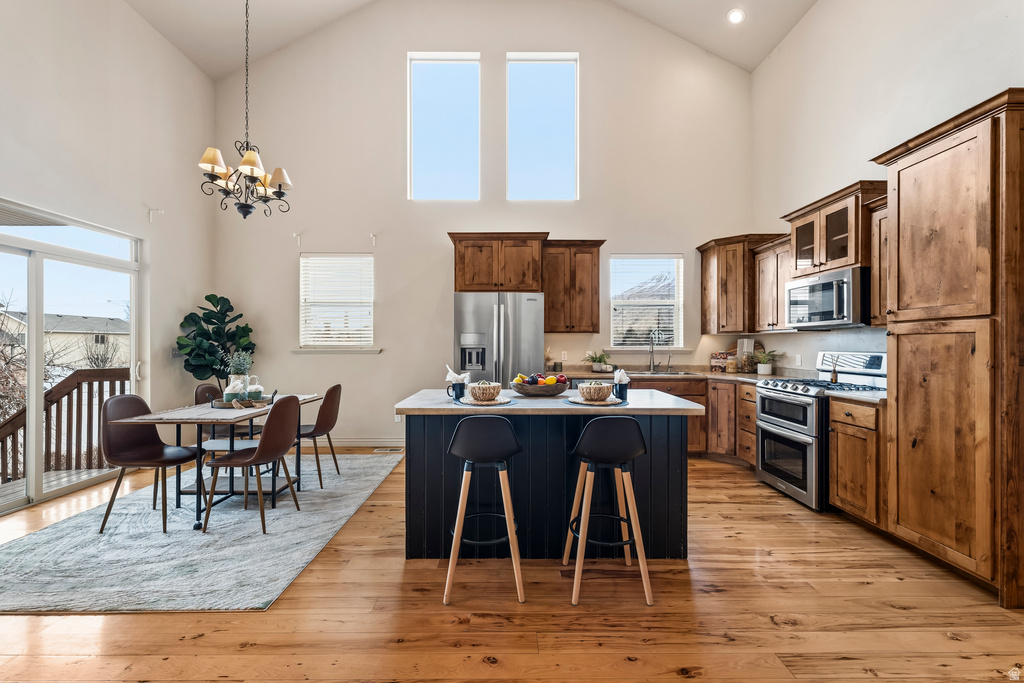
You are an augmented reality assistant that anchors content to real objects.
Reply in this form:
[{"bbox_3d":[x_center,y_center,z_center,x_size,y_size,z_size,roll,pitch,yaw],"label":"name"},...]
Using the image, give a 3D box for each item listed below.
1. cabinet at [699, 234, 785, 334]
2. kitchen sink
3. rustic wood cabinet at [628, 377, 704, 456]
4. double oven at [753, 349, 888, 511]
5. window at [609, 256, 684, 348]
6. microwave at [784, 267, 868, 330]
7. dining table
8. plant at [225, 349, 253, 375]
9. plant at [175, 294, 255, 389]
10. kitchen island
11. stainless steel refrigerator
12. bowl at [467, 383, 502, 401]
[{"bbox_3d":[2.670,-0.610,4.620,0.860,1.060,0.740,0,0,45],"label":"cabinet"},{"bbox_3d":[1.690,0.475,4.550,0.840,0.200,0.540,0,0,-1],"label":"kitchen sink"},{"bbox_3d":[1.685,0.854,4.618,0.860,0.870,0.620,0,0,0],"label":"rustic wood cabinet"},{"bbox_3d":[2.581,0.703,3.342,0.710,1.200,0.760,0,0,0],"label":"double oven"},{"bbox_3d":[1.677,-0.502,4.950,0.895,1.150,0.070,0,0,0],"label":"window"},{"bbox_3d":[2.770,-0.345,3.390,0.390,0.418,0.750,0,0,0],"label":"microwave"},{"bbox_3d":[-2.318,0.926,3.330,0.850,0.750,1.240,0,0,0],"label":"dining table"},{"bbox_3d":[-2.360,0.185,3.440,0.240,0.210,0.220,0,0,-1],"label":"plant"},{"bbox_3d":[-3.200,0.390,4.380,0.770,1.790,0.740,0,0,-1],"label":"plant"},{"bbox_3d":[0.222,0.848,2.750,1.800,0.914,0.850,0,0,0],"label":"kitchen island"},{"bbox_3d":[-0.126,0.400,4.400,0.910,1.780,0.810,0,0,-1],"label":"stainless steel refrigerator"},{"bbox_3d":[-0.173,0.317,2.493,0.210,0.105,0.210,0,0,0],"label":"bowl"}]

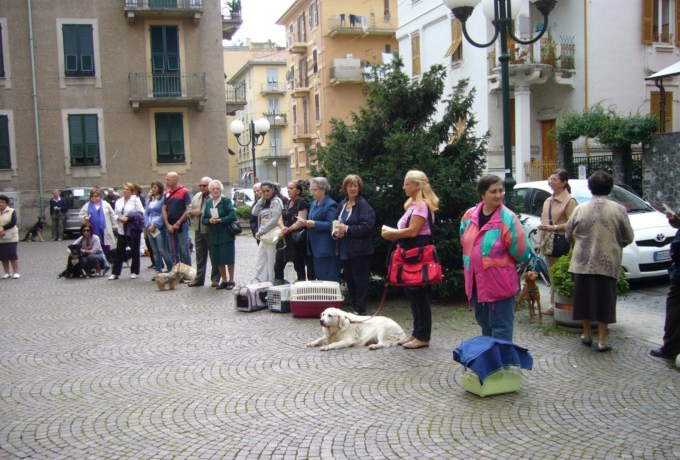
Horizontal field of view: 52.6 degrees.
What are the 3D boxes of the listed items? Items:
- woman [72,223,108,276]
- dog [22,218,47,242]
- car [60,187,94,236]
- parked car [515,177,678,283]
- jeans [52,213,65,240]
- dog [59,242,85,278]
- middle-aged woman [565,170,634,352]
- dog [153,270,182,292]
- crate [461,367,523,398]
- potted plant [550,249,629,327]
[{"bbox_3d":[-4.445,0.377,12.298,0.600,0.930,0.680,-2,4,3],"label":"woman"},{"bbox_3d":[-9.439,-0.035,21.186,0.720,0.740,0.300,-1,5,17],"label":"dog"},{"bbox_3d":[-8.883,-0.681,24.254,1.760,1.630,4.270,-3,4,-14],"label":"car"},{"bbox_3d":[3.504,-0.051,10.724,1.700,1.530,3.750,-4,5,-22],"label":"parked car"},{"bbox_3d":[-8.853,-0.156,21.622,0.400,0.900,0.270,-3,4,-17],"label":"jeans"},{"bbox_3d":[-4.733,0.559,12.210,0.360,0.600,0.550,-4,5,-25],"label":"dog"},{"bbox_3d":[2.347,0.257,6.230,0.580,1.590,0.420,-1,4,14],"label":"middle-aged woman"},{"bbox_3d":[-2.598,0.759,10.475,0.460,0.300,0.180,-4,4,-21],"label":"dog"},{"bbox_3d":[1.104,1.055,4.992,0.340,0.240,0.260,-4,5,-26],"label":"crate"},{"bbox_3d":[2.615,0.557,7.184,0.800,0.830,0.800,-2,4,0],"label":"potted plant"}]

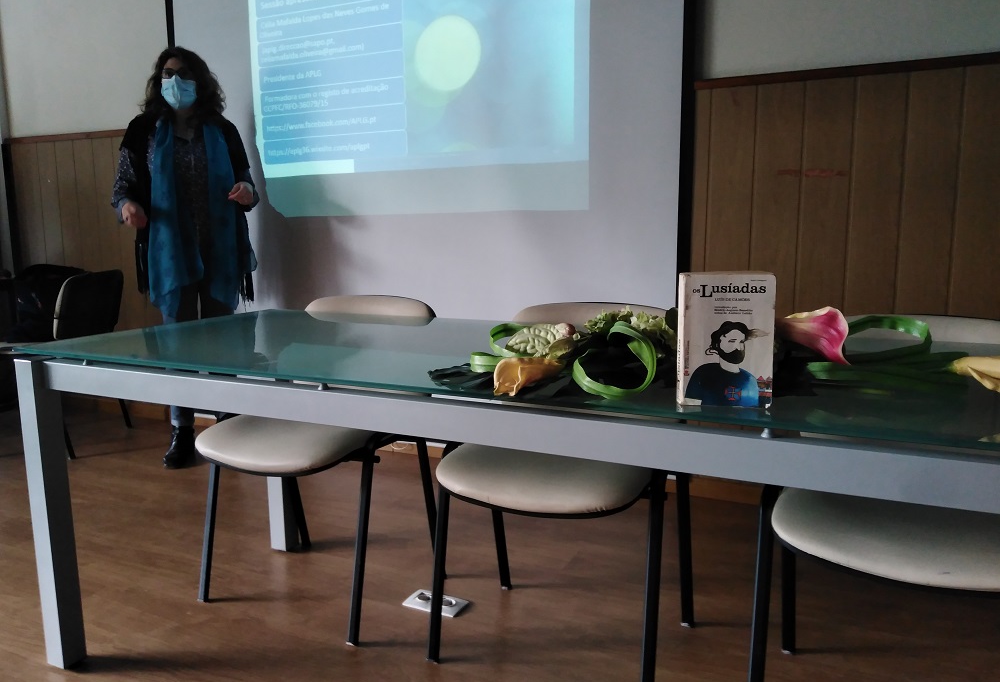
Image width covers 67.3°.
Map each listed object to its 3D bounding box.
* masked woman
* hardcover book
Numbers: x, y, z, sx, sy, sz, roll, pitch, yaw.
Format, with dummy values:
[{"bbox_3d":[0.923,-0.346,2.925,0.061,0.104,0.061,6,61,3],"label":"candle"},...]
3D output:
[{"bbox_3d":[-1.315,-0.326,3.170,0.570,1.740,0.400,-3,9,-17],"label":"masked woman"},{"bbox_3d":[0.303,-0.001,1.012,0.119,0.178,0.040,0,8,3],"label":"hardcover book"}]

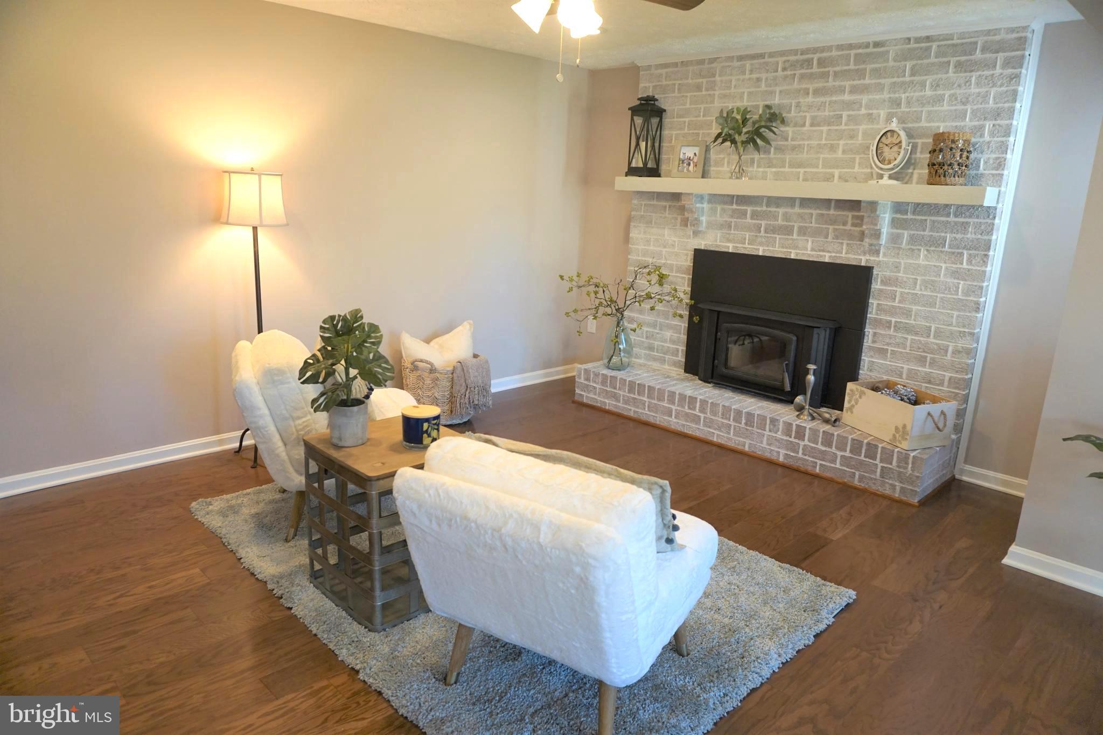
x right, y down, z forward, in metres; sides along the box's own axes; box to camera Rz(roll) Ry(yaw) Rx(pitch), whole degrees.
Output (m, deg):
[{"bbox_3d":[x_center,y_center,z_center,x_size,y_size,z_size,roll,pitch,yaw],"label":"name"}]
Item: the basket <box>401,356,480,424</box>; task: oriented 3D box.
[{"bbox_3d":[-0.709,0.121,4.777,0.434,0.400,0.503,15,18,42],"label":"basket"}]

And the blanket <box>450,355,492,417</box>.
[{"bbox_3d":[-0.529,0.116,4.724,0.187,0.340,0.355,15,18,42],"label":"blanket"}]

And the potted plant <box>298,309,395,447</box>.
[{"bbox_3d":[-0.728,0.033,2.589,0.326,0.471,0.316,15,18,42],"label":"potted plant"}]

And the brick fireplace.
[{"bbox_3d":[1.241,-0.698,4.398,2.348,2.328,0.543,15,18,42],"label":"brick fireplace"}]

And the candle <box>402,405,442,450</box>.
[{"bbox_3d":[-0.463,0.213,2.612,0.137,0.131,0.137,2,13,-1],"label":"candle"}]

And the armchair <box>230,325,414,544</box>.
[{"bbox_3d":[-0.972,0.272,3.245,0.769,0.779,0.651,-3,14,-20],"label":"armchair"}]

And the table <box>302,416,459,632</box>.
[{"bbox_3d":[-0.581,0.530,2.717,0.478,0.545,0.488,15,18,42],"label":"table"}]

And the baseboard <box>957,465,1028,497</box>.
[{"bbox_3d":[2.370,0.604,3.950,0.355,0.099,0.022,15,18,42],"label":"baseboard"}]

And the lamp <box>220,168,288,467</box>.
[{"bbox_3d":[-1.526,-0.262,3.849,0.350,1.509,0.350,15,18,42],"label":"lamp"}]

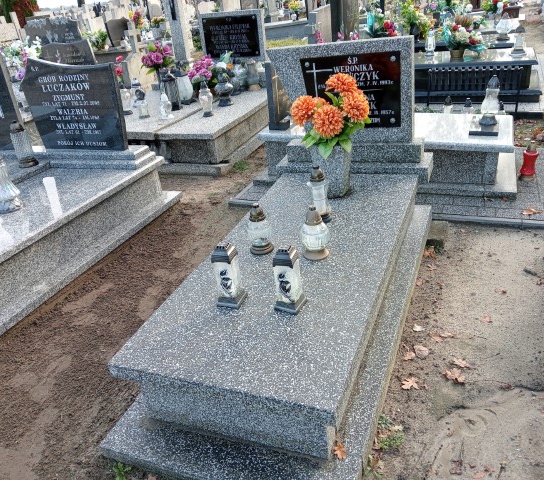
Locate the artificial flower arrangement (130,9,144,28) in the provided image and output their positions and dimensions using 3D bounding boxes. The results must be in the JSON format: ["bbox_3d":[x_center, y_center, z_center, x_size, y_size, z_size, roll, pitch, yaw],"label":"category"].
[{"bbox_3d":[-2.109,-3.448,8.041,0.240,0.350,0.220,4,30,22],"label":"artificial flower arrangement"}]

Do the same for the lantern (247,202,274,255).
[{"bbox_3d":[-0.056,-0.060,2.291,0.112,0.219,0.112,-6,28,3],"label":"lantern"}]

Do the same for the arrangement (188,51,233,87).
[{"bbox_3d":[-0.709,-1.955,5.958,0.430,0.410,0.330,4,29,22],"label":"arrangement"}]

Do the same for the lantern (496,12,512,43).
[{"bbox_3d":[3.122,-2.850,6.918,0.220,0.350,0.220,4,29,22],"label":"lantern"}]

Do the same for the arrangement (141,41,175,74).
[{"bbox_3d":[-1.336,-2.148,6.079,0.310,0.360,0.280,4,29,22],"label":"arrangement"}]

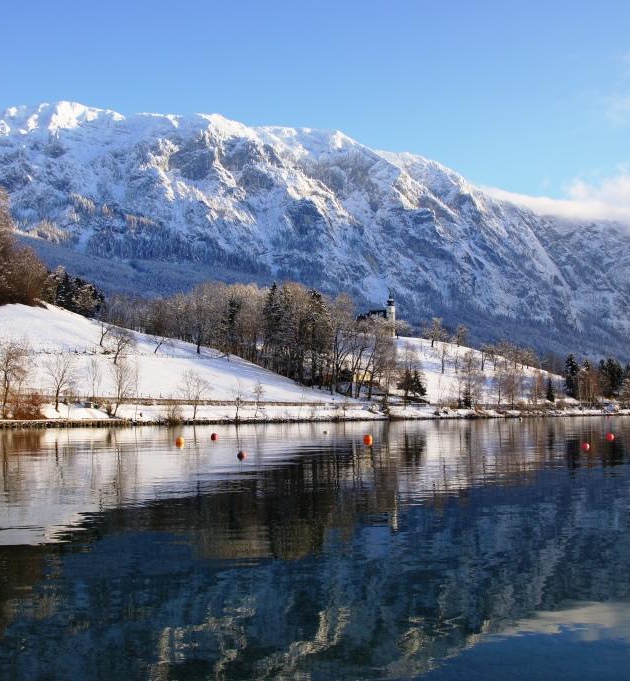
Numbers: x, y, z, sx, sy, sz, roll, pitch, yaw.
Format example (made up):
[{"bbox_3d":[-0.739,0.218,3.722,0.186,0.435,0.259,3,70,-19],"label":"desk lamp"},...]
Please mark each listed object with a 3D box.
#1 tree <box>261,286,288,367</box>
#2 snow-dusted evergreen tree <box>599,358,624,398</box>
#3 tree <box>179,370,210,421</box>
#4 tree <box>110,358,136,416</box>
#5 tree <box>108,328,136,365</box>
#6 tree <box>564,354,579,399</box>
[{"bbox_3d":[-12.255,-4.236,258.000,7.870,26.020,7.870,0,-5,-3],"label":"tree"},{"bbox_3d":[116.500,14.930,335.000,9.430,15.720,9.430,-2,-5,19],"label":"snow-dusted evergreen tree"},{"bbox_3d":[-23.037,10.324,163.000,6.500,9.940,6.500,1,-5,-8],"label":"tree"},{"bbox_3d":[-32.964,8.091,146.000,4.450,10.020,4.450,1,-5,-13],"label":"tree"},{"bbox_3d":[-43.570,1.130,192.000,6.310,8.560,6.310,1,-5,-13],"label":"tree"},{"bbox_3d":[111.312,15.840,370.000,6.940,19.530,6.940,-1,-5,17],"label":"tree"}]

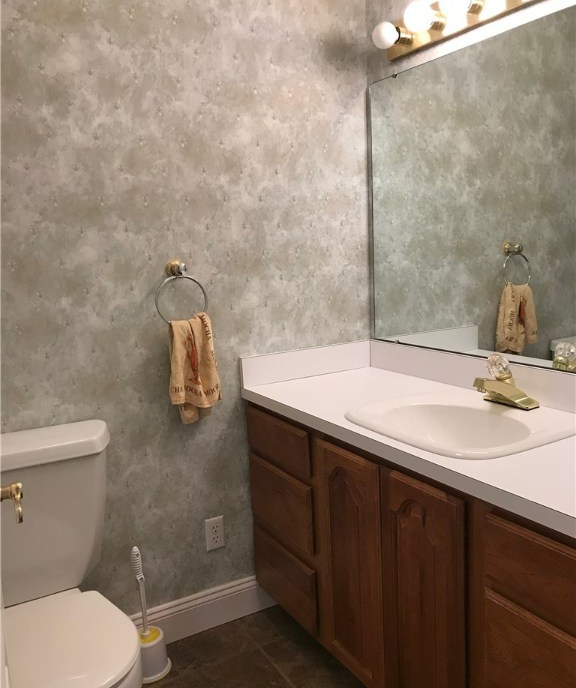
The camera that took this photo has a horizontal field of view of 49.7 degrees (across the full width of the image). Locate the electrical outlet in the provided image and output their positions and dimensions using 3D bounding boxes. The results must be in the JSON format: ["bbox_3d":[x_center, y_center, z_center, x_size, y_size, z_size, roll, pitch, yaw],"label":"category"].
[{"bbox_3d":[-0.248,0.657,2.145,0.071,0.115,0.008,-7,10,-30],"label":"electrical outlet"}]

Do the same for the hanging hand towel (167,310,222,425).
[{"bbox_3d":[-0.297,0.082,1.969,0.142,0.360,0.085,-7,10,-30],"label":"hanging hand towel"}]

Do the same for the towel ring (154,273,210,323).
[{"bbox_3d":[-0.329,-0.134,1.937,0.168,0.168,0.018,-7,10,-30],"label":"towel ring"}]

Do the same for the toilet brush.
[{"bbox_3d":[-0.450,0.830,1.952,0.132,0.424,0.132,-7,10,-30],"label":"toilet brush"}]

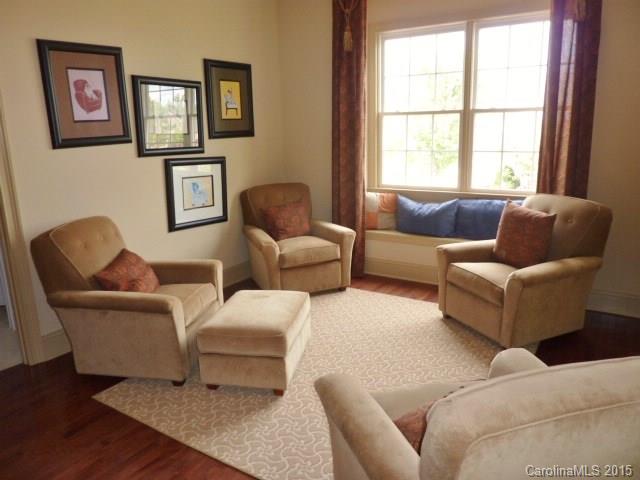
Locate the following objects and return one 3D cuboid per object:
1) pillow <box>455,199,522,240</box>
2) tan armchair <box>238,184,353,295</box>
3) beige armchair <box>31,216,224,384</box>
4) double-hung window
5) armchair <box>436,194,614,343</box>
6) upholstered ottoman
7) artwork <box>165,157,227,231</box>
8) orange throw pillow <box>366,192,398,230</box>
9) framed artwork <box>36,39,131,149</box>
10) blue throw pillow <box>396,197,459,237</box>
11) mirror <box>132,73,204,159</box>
[{"bbox_3d":[1.632,-0.169,4.431,0.636,0.394,0.163,8,0,32],"label":"pillow"},{"bbox_3d":[-0.262,0.000,4.533,0.912,0.936,0.907,-7,14,-25],"label":"tan armchair"},{"bbox_3d":[-1.202,0.345,3.089,0.907,0.936,0.912,1,13,7],"label":"beige armchair"},{"bbox_3d":[1.417,-1.250,4.436,1.901,1.594,0.096,8,15,32],"label":"double-hung window"},{"bbox_3d":[1.542,0.210,3.535,0.907,0.936,0.912,-6,14,-21],"label":"armchair"},{"bbox_3d":[-0.385,0.633,2.975,0.514,0.408,0.672,2,13,10],"label":"upholstered ottoman"},{"bbox_3d":[-1.064,-0.422,4.122,0.030,0.601,0.701,8,15,32],"label":"artwork"},{"bbox_3d":[0.653,-0.306,5.040,0.427,0.403,0.144,8,0,32],"label":"orange throw pillow"},{"bbox_3d":[-1.576,-0.988,3.178,0.030,0.670,0.594,8,15,32],"label":"framed artwork"},{"bbox_3d":[1.111,-0.235,4.745,0.629,0.394,0.163,8,0,32],"label":"blue throw pillow"},{"bbox_3d":[-1.201,-1.000,3.779,0.030,0.601,0.681,8,15,32],"label":"mirror"}]

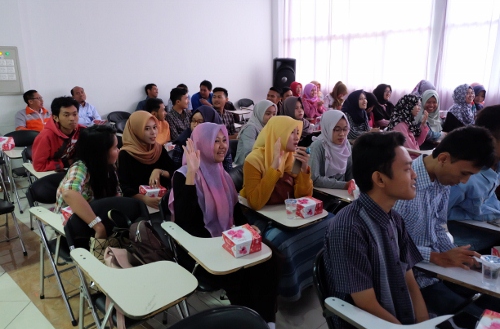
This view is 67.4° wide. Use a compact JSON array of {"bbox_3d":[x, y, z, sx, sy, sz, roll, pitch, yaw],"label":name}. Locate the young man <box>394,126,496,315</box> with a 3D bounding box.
[{"bbox_3d":[0.869,0.463,1.790,0.820,1.280,0.520,13,19,41],"label":"young man"}]

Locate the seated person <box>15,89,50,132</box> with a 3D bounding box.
[{"bbox_3d":[-2.504,-0.231,4.581,0.520,1.310,0.780,-13,19,-40],"label":"seated person"}]

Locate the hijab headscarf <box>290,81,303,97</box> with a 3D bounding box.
[{"bbox_3d":[0.797,-1.252,6.439,0.250,0.330,0.260,11,18,41],"label":"hijab headscarf"}]

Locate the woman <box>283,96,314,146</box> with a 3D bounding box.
[{"bbox_3d":[0.540,-0.029,3.825,0.460,1.294,0.750,-12,18,-39],"label":"woman"}]

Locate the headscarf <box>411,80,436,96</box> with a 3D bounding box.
[{"bbox_3d":[2.434,-0.957,5.200,0.290,0.400,0.300,-10,18,-35],"label":"headscarf"}]

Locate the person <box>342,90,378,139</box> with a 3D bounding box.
[{"bbox_3d":[1.544,-0.324,4.808,0.800,1.220,0.480,11,18,39],"label":"person"}]

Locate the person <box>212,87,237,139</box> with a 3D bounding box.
[{"bbox_3d":[-0.301,-0.271,4.563,0.520,1.280,0.800,-4,15,-17],"label":"person"}]

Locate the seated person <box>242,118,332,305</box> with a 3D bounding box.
[{"bbox_3d":[0.239,0.313,2.539,0.520,1.266,0.700,-12,19,-39],"label":"seated person"}]

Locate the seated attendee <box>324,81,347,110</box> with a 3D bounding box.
[{"bbox_3d":[1.474,-0.671,6.207,0.800,1.260,0.500,12,18,37],"label":"seated attendee"}]

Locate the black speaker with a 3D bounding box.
[{"bbox_3d":[0.713,-1.829,7.750,0.440,0.700,0.380,-1,14,-2],"label":"black speaker"}]

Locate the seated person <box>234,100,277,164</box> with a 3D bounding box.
[{"bbox_3d":[0.247,0.070,3.458,0.460,1.286,0.750,-13,19,-40],"label":"seated person"}]

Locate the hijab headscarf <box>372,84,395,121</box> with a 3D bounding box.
[{"bbox_3d":[1.849,-0.875,5.228,0.330,0.470,0.320,-11,18,-37],"label":"hijab headscarf"}]

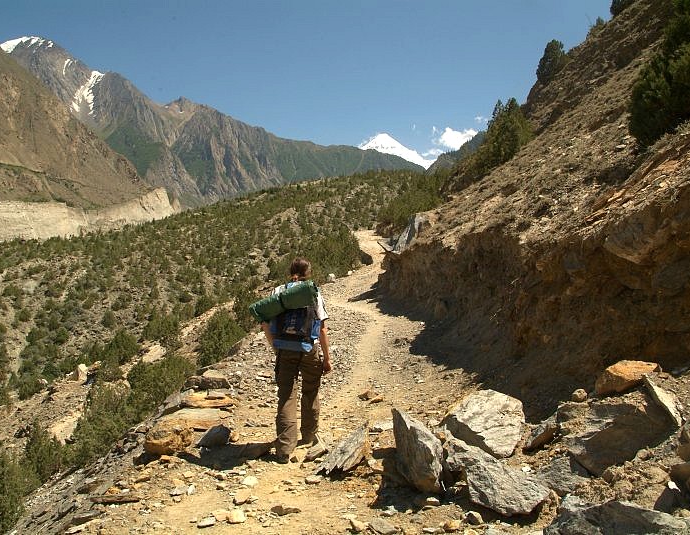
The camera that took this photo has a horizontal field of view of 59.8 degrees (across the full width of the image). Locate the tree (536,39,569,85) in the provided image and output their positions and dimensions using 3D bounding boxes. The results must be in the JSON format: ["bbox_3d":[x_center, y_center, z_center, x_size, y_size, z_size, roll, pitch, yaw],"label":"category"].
[{"bbox_3d":[10.021,-9.948,29.000,1.642,2.221,1.600,0,2,0],"label":"tree"}]

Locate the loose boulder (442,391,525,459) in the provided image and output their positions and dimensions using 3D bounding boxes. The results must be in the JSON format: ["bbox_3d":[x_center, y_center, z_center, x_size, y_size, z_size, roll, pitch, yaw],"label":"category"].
[{"bbox_3d":[1.133,1.294,4.950,0.709,0.472,0.500,0,2,0],"label":"loose boulder"}]

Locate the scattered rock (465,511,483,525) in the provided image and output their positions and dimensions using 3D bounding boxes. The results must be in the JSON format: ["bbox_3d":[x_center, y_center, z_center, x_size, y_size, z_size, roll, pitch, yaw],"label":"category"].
[{"bbox_3d":[0.830,1.603,3.850,0.115,0.063,0.100,0,2,0],"label":"scattered rock"}]

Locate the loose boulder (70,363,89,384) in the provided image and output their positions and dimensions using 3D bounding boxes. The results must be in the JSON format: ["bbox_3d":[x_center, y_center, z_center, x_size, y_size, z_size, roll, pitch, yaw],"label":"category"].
[{"bbox_3d":[-7.988,3.177,18.000,0.540,0.482,0.450,0,2,0],"label":"loose boulder"}]

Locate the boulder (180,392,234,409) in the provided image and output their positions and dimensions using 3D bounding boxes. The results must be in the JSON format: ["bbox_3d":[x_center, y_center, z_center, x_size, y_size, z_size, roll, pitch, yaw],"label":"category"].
[{"bbox_3d":[-1.478,1.440,6.500,0.585,0.112,0.400,0,2,0],"label":"boulder"}]

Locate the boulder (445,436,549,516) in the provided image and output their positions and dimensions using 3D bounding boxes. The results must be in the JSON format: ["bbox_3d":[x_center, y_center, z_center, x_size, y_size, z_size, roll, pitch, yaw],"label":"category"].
[{"bbox_3d":[1.054,1.444,4.150,0.719,0.438,0.500,0,2,0],"label":"boulder"}]

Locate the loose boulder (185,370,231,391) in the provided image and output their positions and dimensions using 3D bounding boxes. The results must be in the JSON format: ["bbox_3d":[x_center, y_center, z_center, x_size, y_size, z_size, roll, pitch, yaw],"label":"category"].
[{"bbox_3d":[-1.637,1.355,7.200,0.551,0.189,0.380,0,2,0],"label":"loose boulder"}]

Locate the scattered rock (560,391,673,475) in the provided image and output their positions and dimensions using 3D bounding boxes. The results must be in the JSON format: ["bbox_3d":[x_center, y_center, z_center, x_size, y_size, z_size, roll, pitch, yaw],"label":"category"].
[{"bbox_3d":[2.125,1.291,4.700,0.892,0.546,0.600,0,2,0],"label":"scattered rock"}]

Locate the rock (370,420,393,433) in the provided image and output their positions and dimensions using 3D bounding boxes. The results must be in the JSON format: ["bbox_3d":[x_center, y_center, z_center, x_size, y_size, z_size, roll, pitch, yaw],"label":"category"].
[{"bbox_3d":[0.356,1.549,5.850,0.234,0.083,0.190,0,2,0],"label":"rock"}]

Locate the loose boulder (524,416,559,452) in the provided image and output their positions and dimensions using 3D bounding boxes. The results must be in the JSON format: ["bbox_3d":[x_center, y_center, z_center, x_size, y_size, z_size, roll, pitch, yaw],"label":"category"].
[{"bbox_3d":[1.587,1.349,4.850,0.291,0.238,0.280,0,2,0],"label":"loose boulder"}]

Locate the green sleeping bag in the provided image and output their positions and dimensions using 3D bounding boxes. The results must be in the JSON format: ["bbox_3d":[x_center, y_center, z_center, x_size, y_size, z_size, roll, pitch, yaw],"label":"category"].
[{"bbox_3d":[-0.488,0.276,4.800,0.570,0.200,0.200,-18,0,0],"label":"green sleeping bag"}]

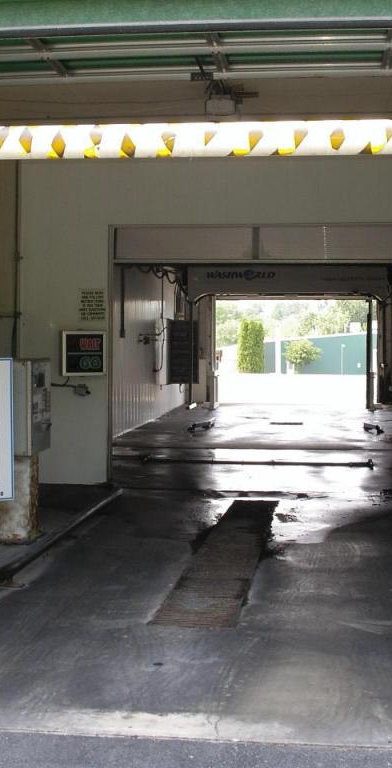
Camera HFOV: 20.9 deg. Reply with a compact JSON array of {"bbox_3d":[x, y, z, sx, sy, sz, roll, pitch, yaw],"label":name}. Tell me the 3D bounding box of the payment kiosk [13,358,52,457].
[{"bbox_3d":[-1.334,0.165,8.033,0.360,0.700,0.560,0,2,7],"label":"payment kiosk"}]

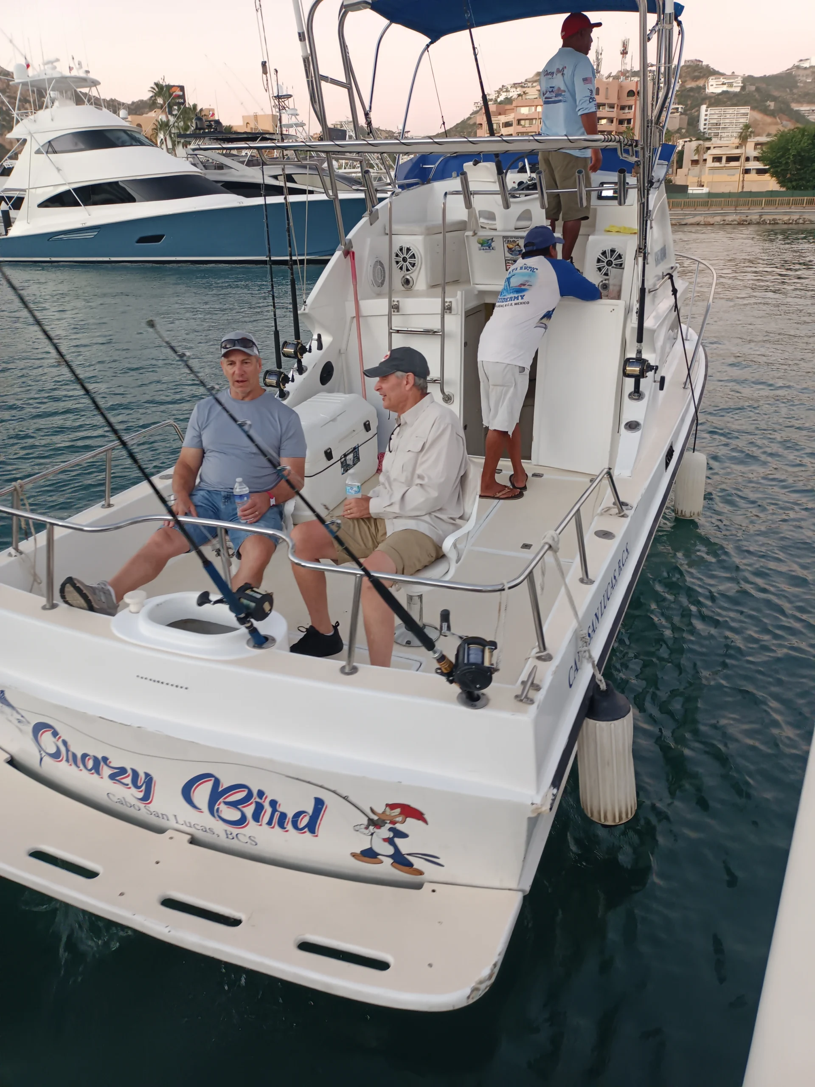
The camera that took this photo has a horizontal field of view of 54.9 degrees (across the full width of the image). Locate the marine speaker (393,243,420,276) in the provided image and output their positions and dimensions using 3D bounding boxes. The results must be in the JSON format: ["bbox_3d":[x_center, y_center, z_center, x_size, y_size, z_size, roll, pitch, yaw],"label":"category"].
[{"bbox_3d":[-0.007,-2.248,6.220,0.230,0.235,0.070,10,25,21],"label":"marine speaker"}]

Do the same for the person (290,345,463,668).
[{"bbox_3d":[-0.105,-0.136,3.225,0.780,1.290,0.580,-12,26,-25],"label":"person"}]

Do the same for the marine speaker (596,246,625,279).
[{"bbox_3d":[1.532,-2.113,5.905,0.220,0.235,0.080,8,25,21],"label":"marine speaker"}]

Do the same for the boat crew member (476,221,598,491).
[{"bbox_3d":[0.830,-1.202,5.215,0.780,1.650,0.520,-17,29,-33],"label":"boat crew member"}]

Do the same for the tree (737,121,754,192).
[{"bbox_3d":[52.299,-59.141,121.623,2.600,11.600,2.600,8,25,21],"label":"tree"}]

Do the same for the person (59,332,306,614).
[{"bbox_3d":[-0.923,-0.249,3.394,0.900,1.220,0.830,4,24,12],"label":"person"}]

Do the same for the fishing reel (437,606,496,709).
[{"bbox_3d":[0.169,0.317,2.180,0.150,0.150,0.220,-1,59,24],"label":"fishing reel"}]

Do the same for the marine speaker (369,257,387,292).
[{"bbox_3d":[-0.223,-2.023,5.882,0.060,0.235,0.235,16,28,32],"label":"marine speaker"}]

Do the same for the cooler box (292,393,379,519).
[{"bbox_3d":[-0.597,-0.592,5.054,0.480,0.550,0.920,8,25,21],"label":"cooler box"}]

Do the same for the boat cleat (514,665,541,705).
[{"bbox_3d":[0.360,0.428,2.321,0.064,0.052,0.190,8,25,21],"label":"boat cleat"}]

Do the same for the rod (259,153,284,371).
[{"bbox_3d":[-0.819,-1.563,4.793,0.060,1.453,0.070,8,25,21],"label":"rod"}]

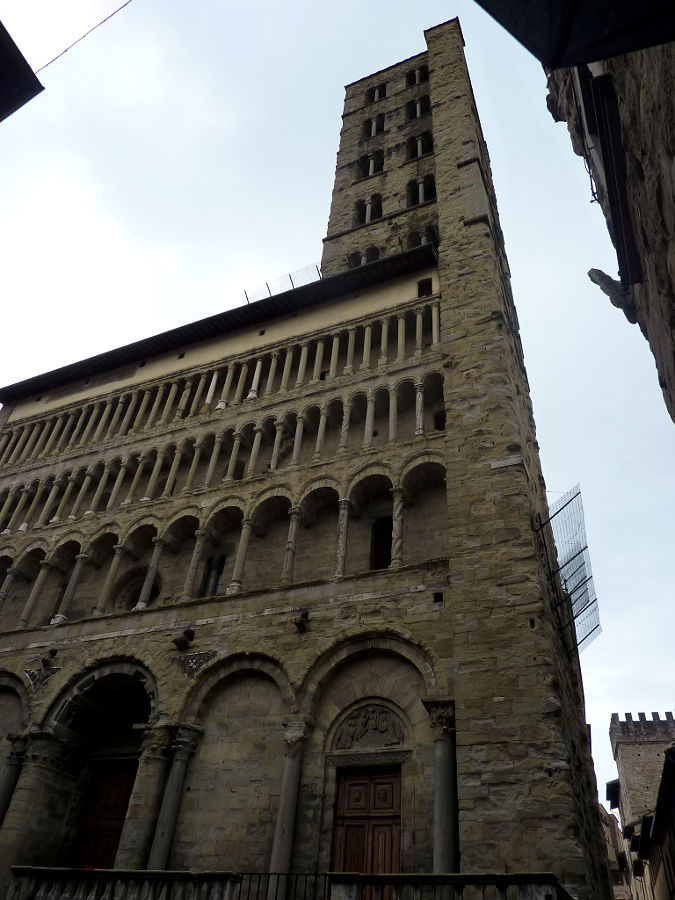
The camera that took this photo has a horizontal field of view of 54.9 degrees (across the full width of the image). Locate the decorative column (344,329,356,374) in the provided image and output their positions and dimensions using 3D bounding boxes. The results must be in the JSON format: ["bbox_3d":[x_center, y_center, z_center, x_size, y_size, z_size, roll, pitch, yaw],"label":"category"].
[{"bbox_3d":[0.555,-4.021,26.396,0.330,2.691,0.330,-13,-46,20],"label":"decorative column"}]

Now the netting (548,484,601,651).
[{"bbox_3d":[7.831,4.467,21.659,1.500,1.200,9.300,-11,-44,19],"label":"netting"}]

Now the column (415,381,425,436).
[{"bbox_3d":[2.999,-1.558,23.770,0.350,2.786,0.350,-13,-44,21],"label":"column"}]

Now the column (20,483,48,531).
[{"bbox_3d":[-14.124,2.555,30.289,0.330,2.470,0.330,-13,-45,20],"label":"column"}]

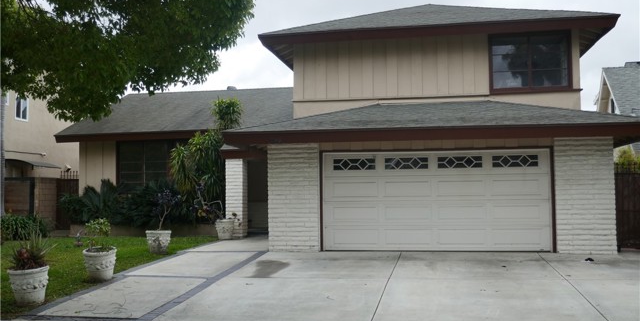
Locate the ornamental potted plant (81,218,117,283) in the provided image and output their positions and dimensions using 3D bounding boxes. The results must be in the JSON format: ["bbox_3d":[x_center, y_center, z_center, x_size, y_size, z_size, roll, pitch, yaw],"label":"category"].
[{"bbox_3d":[-3.734,1.505,10.550,0.585,1.077,0.580,-1,-4,11],"label":"ornamental potted plant"}]

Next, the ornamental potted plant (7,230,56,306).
[{"bbox_3d":[-4.049,1.501,8.750,0.689,1.062,0.660,-1,-4,11],"label":"ornamental potted plant"}]

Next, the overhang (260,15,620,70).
[{"bbox_3d":[3.069,-3.118,17.240,8.800,0.420,3.800,-1,-4,11],"label":"overhang"}]

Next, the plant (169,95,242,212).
[{"bbox_3d":[-3.338,0.029,18.300,2.117,3.764,1.750,-1,-4,11],"label":"plant"}]

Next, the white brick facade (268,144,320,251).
[{"bbox_3d":[-0.553,0.825,13.952,1.180,2.390,0.260,-1,-4,11],"label":"white brick facade"}]

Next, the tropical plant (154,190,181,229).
[{"bbox_3d":[-3.399,1.092,13.870,0.602,0.892,0.620,-1,-4,11],"label":"tropical plant"}]

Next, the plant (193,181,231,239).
[{"bbox_3d":[-2.907,1.346,16.750,1.050,1.561,0.750,-1,-4,11],"label":"plant"}]

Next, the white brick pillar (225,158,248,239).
[{"bbox_3d":[-2.327,1.074,17.384,0.458,2.182,0.466,-1,-4,11],"label":"white brick pillar"}]

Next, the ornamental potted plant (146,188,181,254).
[{"bbox_3d":[-3.483,1.360,13.870,0.769,1.426,0.650,-1,-4,11],"label":"ornamental potted plant"}]

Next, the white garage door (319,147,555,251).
[{"bbox_3d":[2.454,0.870,13.430,4.840,2.150,0.080,-1,-4,11],"label":"white garage door"}]

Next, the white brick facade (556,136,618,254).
[{"bbox_3d":[5.438,0.724,12.823,1.160,2.390,0.260,-1,-4,11],"label":"white brick facade"}]

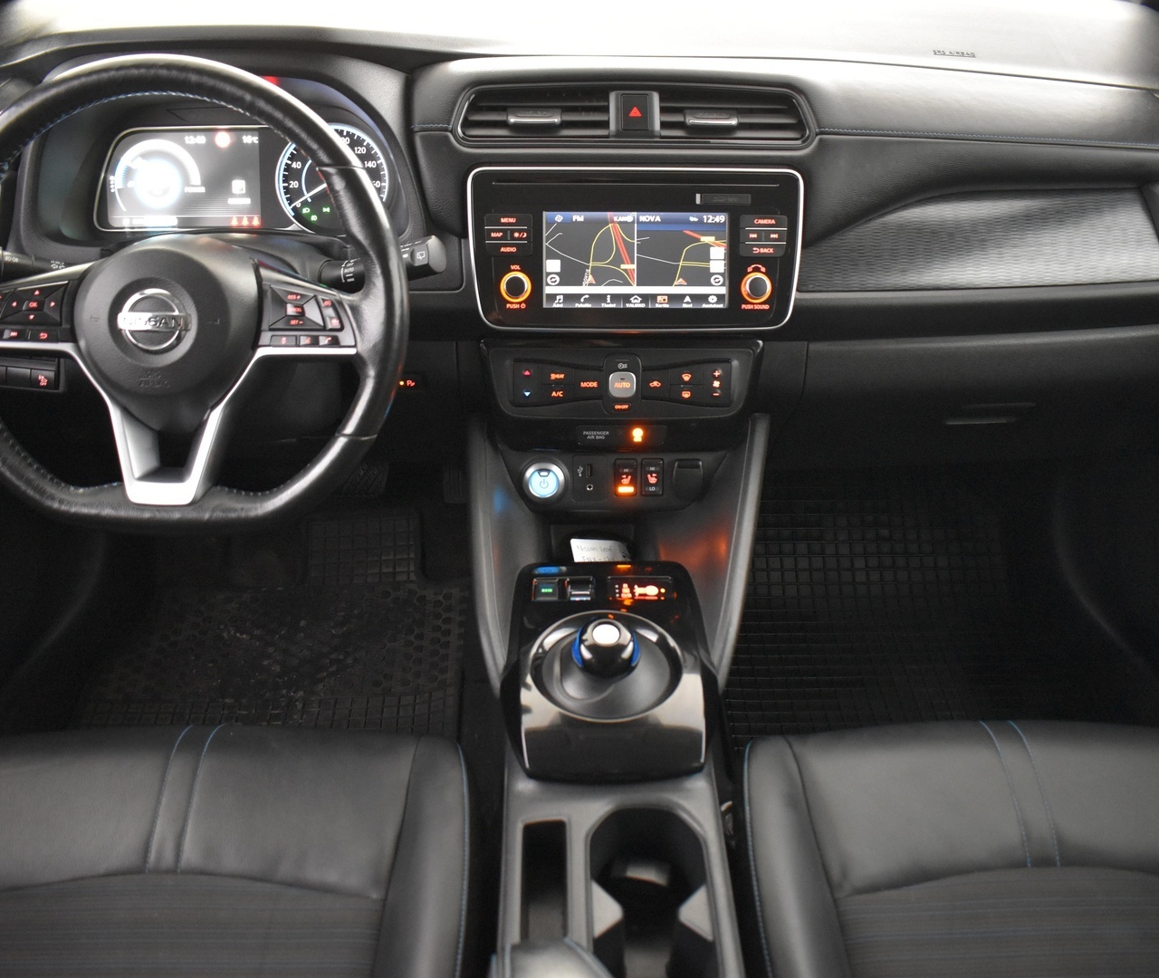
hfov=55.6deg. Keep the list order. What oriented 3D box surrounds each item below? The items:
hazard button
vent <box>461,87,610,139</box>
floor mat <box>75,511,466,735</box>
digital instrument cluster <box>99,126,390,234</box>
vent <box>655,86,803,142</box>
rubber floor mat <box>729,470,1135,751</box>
[{"bbox_3d":[0.053,-0.359,1.055,0.037,0.040,0.020,0,10,-2],"label":"hazard button"},{"bbox_3d":[-0.043,-0.362,1.070,0.144,0.049,0.040,0,10,-2],"label":"vent"},{"bbox_3d":[-0.381,0.198,1.424,0.480,0.120,0.440,0,34,-2],"label":"floor mat"},{"bbox_3d":[-0.332,-0.310,1.110,0.290,0.106,0.050,0,10,-2],"label":"digital instrument cluster"},{"bbox_3d":[0.145,-0.362,1.075,0.144,0.050,0.040,0,10,-2],"label":"vent"},{"bbox_3d":[0.430,0.172,1.443,0.490,0.150,0.460,0,34,-2],"label":"rubber floor mat"}]

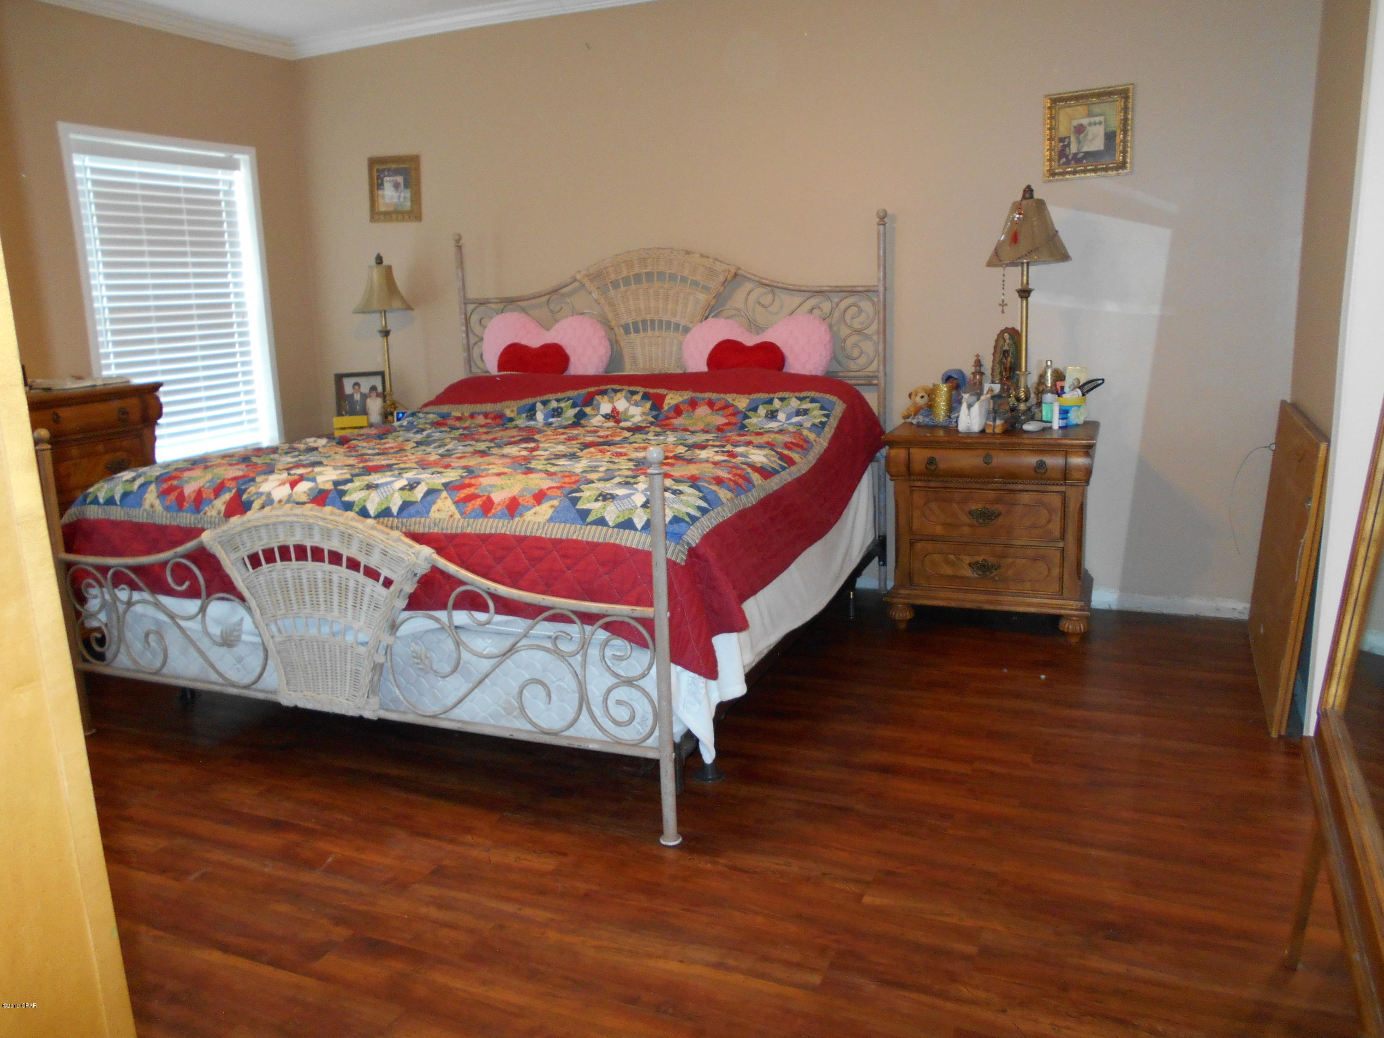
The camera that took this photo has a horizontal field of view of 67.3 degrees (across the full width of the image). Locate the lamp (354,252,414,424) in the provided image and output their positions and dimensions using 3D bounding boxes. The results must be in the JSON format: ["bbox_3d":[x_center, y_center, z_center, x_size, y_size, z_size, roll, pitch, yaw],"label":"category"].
[{"bbox_3d":[-1.448,-0.850,4.929,0.282,0.792,0.282,3,13,23],"label":"lamp"}]

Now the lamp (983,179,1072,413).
[{"bbox_3d":[1.175,-0.739,3.679,0.281,0.846,0.281,3,14,23],"label":"lamp"}]

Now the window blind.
[{"bbox_3d":[-2.202,-0.917,4.487,0.064,1.303,0.848,3,14,23],"label":"window blind"}]

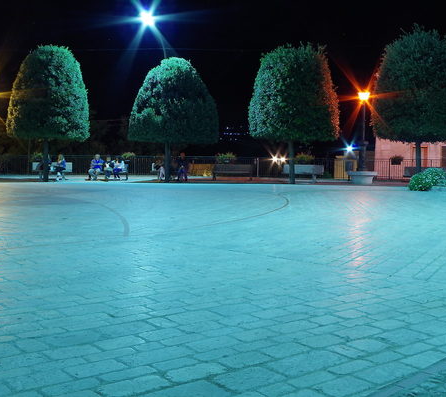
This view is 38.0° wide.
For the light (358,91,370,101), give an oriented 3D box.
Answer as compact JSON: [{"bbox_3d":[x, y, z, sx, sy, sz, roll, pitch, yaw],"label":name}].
[{"bbox_3d":[6.210,-4.529,28.600,0.500,0.500,0.500,1,4,2],"label":"light"}]

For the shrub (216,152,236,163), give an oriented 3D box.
[{"bbox_3d":[0.137,-2.190,35.500,1.050,0.660,0.650,0,3,0],"label":"shrub"}]

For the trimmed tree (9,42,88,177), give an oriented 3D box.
[{"bbox_3d":[-8.171,-3.941,30.213,3.800,6.298,3.800,0,3,0],"label":"trimmed tree"}]

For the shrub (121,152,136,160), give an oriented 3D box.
[{"bbox_3d":[-5.157,-2.283,35.500,0.780,0.420,0.550,1,4,2],"label":"shrub"}]

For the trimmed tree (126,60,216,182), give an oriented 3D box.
[{"bbox_3d":[-2.335,-3.564,29.631,4.050,5.694,4.050,0,3,0],"label":"trimmed tree"}]

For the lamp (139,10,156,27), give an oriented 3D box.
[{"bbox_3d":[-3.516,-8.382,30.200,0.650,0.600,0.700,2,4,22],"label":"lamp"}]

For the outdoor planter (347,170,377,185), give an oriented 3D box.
[{"bbox_3d":[6.132,-0.911,28.484,1.320,0.549,1.320,0,3,0],"label":"outdoor planter"}]

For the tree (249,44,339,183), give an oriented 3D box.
[{"bbox_3d":[3.162,-3.693,28.621,3.900,6.046,3.900,0,3,0],"label":"tree"}]

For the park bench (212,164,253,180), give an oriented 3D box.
[{"bbox_3d":[0.500,-1.234,30.900,1.950,0.780,0.620,1,4,2],"label":"park bench"}]

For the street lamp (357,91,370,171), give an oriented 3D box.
[{"bbox_3d":[6.210,-2.986,28.600,0.520,3.600,0.520,1,4,2],"label":"street lamp"}]

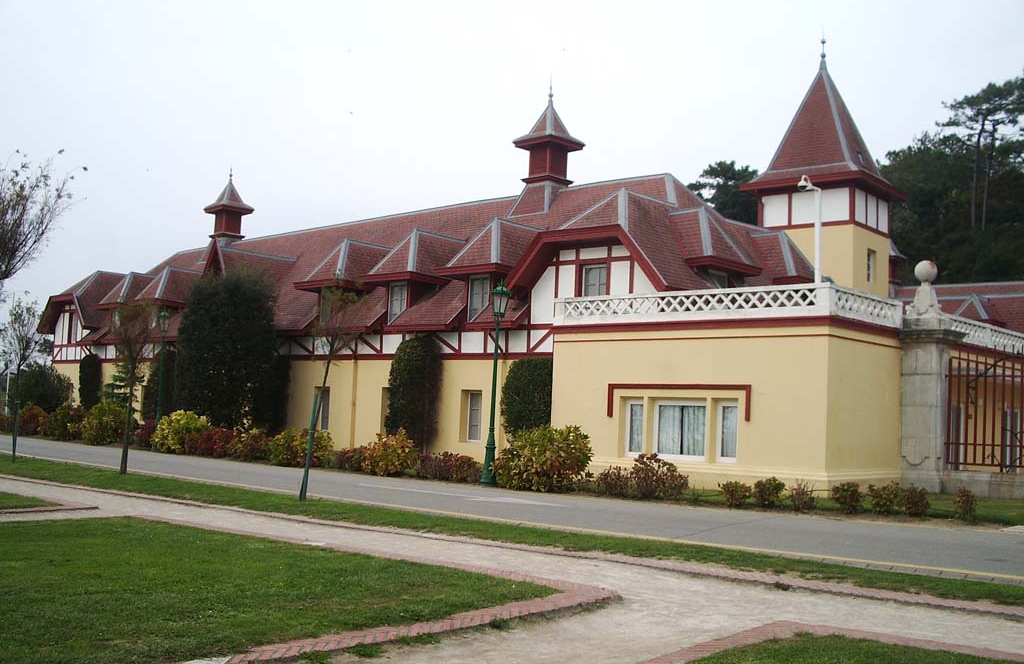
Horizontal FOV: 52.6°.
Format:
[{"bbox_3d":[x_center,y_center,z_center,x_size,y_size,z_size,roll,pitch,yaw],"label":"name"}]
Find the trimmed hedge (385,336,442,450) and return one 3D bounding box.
[{"bbox_3d":[-3.138,2.106,33.129,1.740,3.950,1.150,-2,-6,42],"label":"trimmed hedge"}]

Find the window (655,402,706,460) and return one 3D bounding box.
[{"bbox_3d":[4.488,2.594,27.283,1.813,1.597,0.140,-2,-7,45],"label":"window"}]

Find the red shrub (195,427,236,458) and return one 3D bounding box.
[{"bbox_3d":[-9.012,3.346,31.582,1.350,0.864,1.050,-2,-7,45],"label":"red shrub"}]

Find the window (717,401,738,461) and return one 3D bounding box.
[{"bbox_3d":[5.536,2.557,26.246,0.804,1.597,0.140,-2,-7,45],"label":"window"}]

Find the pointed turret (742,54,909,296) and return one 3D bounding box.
[{"bbox_3d":[13.911,-6.616,46.467,5.400,12.800,5.100,-2,-6,42],"label":"pointed turret"}]

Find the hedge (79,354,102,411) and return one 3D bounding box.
[{"bbox_3d":[-22.178,3.133,54.440,1.500,3.804,0.700,-2,-7,45],"label":"hedge"}]

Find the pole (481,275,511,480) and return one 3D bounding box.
[{"bbox_3d":[-0.371,1.110,23.001,0.440,4.550,0.440,3,-4,0],"label":"pole"}]

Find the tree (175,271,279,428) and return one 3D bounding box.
[{"bbox_3d":[-10.678,0.969,38.646,3.600,6.589,3.500,-2,-7,45],"label":"tree"}]

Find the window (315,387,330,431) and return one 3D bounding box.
[{"bbox_3d":[-7.269,3.015,40.439,1.000,1.695,0.200,-2,-7,45],"label":"window"}]

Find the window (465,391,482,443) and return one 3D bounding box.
[{"bbox_3d":[-1.080,2.655,32.329,0.850,1.620,0.150,-2,-6,42],"label":"window"}]

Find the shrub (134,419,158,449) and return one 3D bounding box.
[{"bbox_3d":[-12.578,3.479,35.837,0.950,0.968,0.900,-2,-7,45],"label":"shrub"}]

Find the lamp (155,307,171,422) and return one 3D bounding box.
[{"bbox_3d":[-11.806,1.518,34.839,0.460,4.781,0.460,-2,-7,45],"label":"lamp"}]

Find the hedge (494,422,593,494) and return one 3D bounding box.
[{"bbox_3d":[0.688,2.715,22.561,2.200,1.350,1.900,-2,-6,42],"label":"hedge"}]

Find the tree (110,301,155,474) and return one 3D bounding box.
[{"bbox_3d":[-8.326,1.220,22.716,0.950,3.720,0.950,-2,-6,42],"label":"tree"}]

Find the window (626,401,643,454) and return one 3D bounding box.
[{"bbox_3d":[3.436,2.631,28.323,0.813,1.597,0.140,-2,-7,45],"label":"window"}]

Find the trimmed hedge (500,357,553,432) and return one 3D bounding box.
[{"bbox_3d":[0.687,2.337,29.709,1.970,3.220,1.000,-2,-6,42],"label":"trimmed hedge"}]

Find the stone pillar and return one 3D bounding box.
[{"bbox_3d":[10.608,1.091,26.142,1.200,5.840,1.200,-2,-6,42],"label":"stone pillar"}]

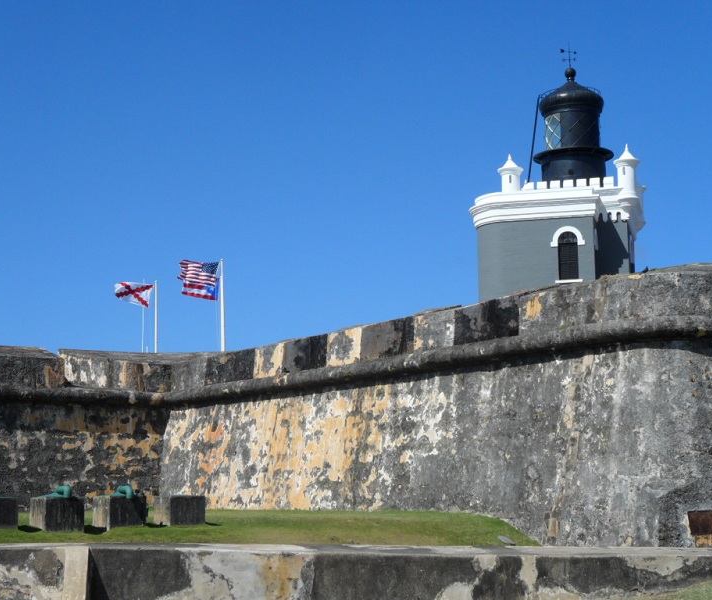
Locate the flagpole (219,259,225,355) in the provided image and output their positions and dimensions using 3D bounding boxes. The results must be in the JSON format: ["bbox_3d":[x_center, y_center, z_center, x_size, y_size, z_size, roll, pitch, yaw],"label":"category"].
[{"bbox_3d":[-8.189,1.455,88.586,0.200,8.000,0.200,0,-8,0],"label":"flagpole"}]

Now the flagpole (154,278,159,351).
[{"bbox_3d":[-13.168,2.613,95.493,0.150,7.800,0.150,0,-8,0],"label":"flagpole"}]

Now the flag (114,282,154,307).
[{"bbox_3d":[-14.588,-0.362,95.890,2.550,1.570,0.400,0,-8,0],"label":"flag"}]

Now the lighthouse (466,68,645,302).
[{"bbox_3d":[12.087,-6.623,86.133,9.600,15.300,9.000,-2,-8,14],"label":"lighthouse"}]

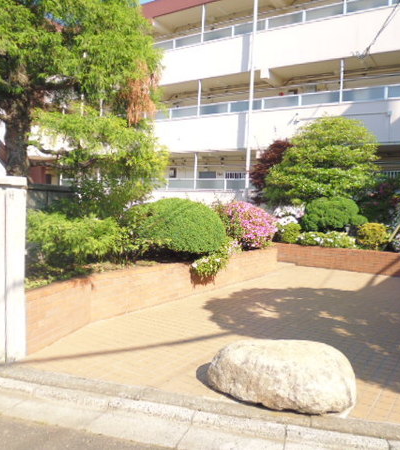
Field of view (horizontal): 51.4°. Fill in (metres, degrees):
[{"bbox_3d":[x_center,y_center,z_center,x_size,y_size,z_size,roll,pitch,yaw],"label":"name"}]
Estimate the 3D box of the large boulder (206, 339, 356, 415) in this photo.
[{"bbox_3d":[0.583,1.035,2.915,1.000,0.390,0.640,3,3,18],"label":"large boulder"}]

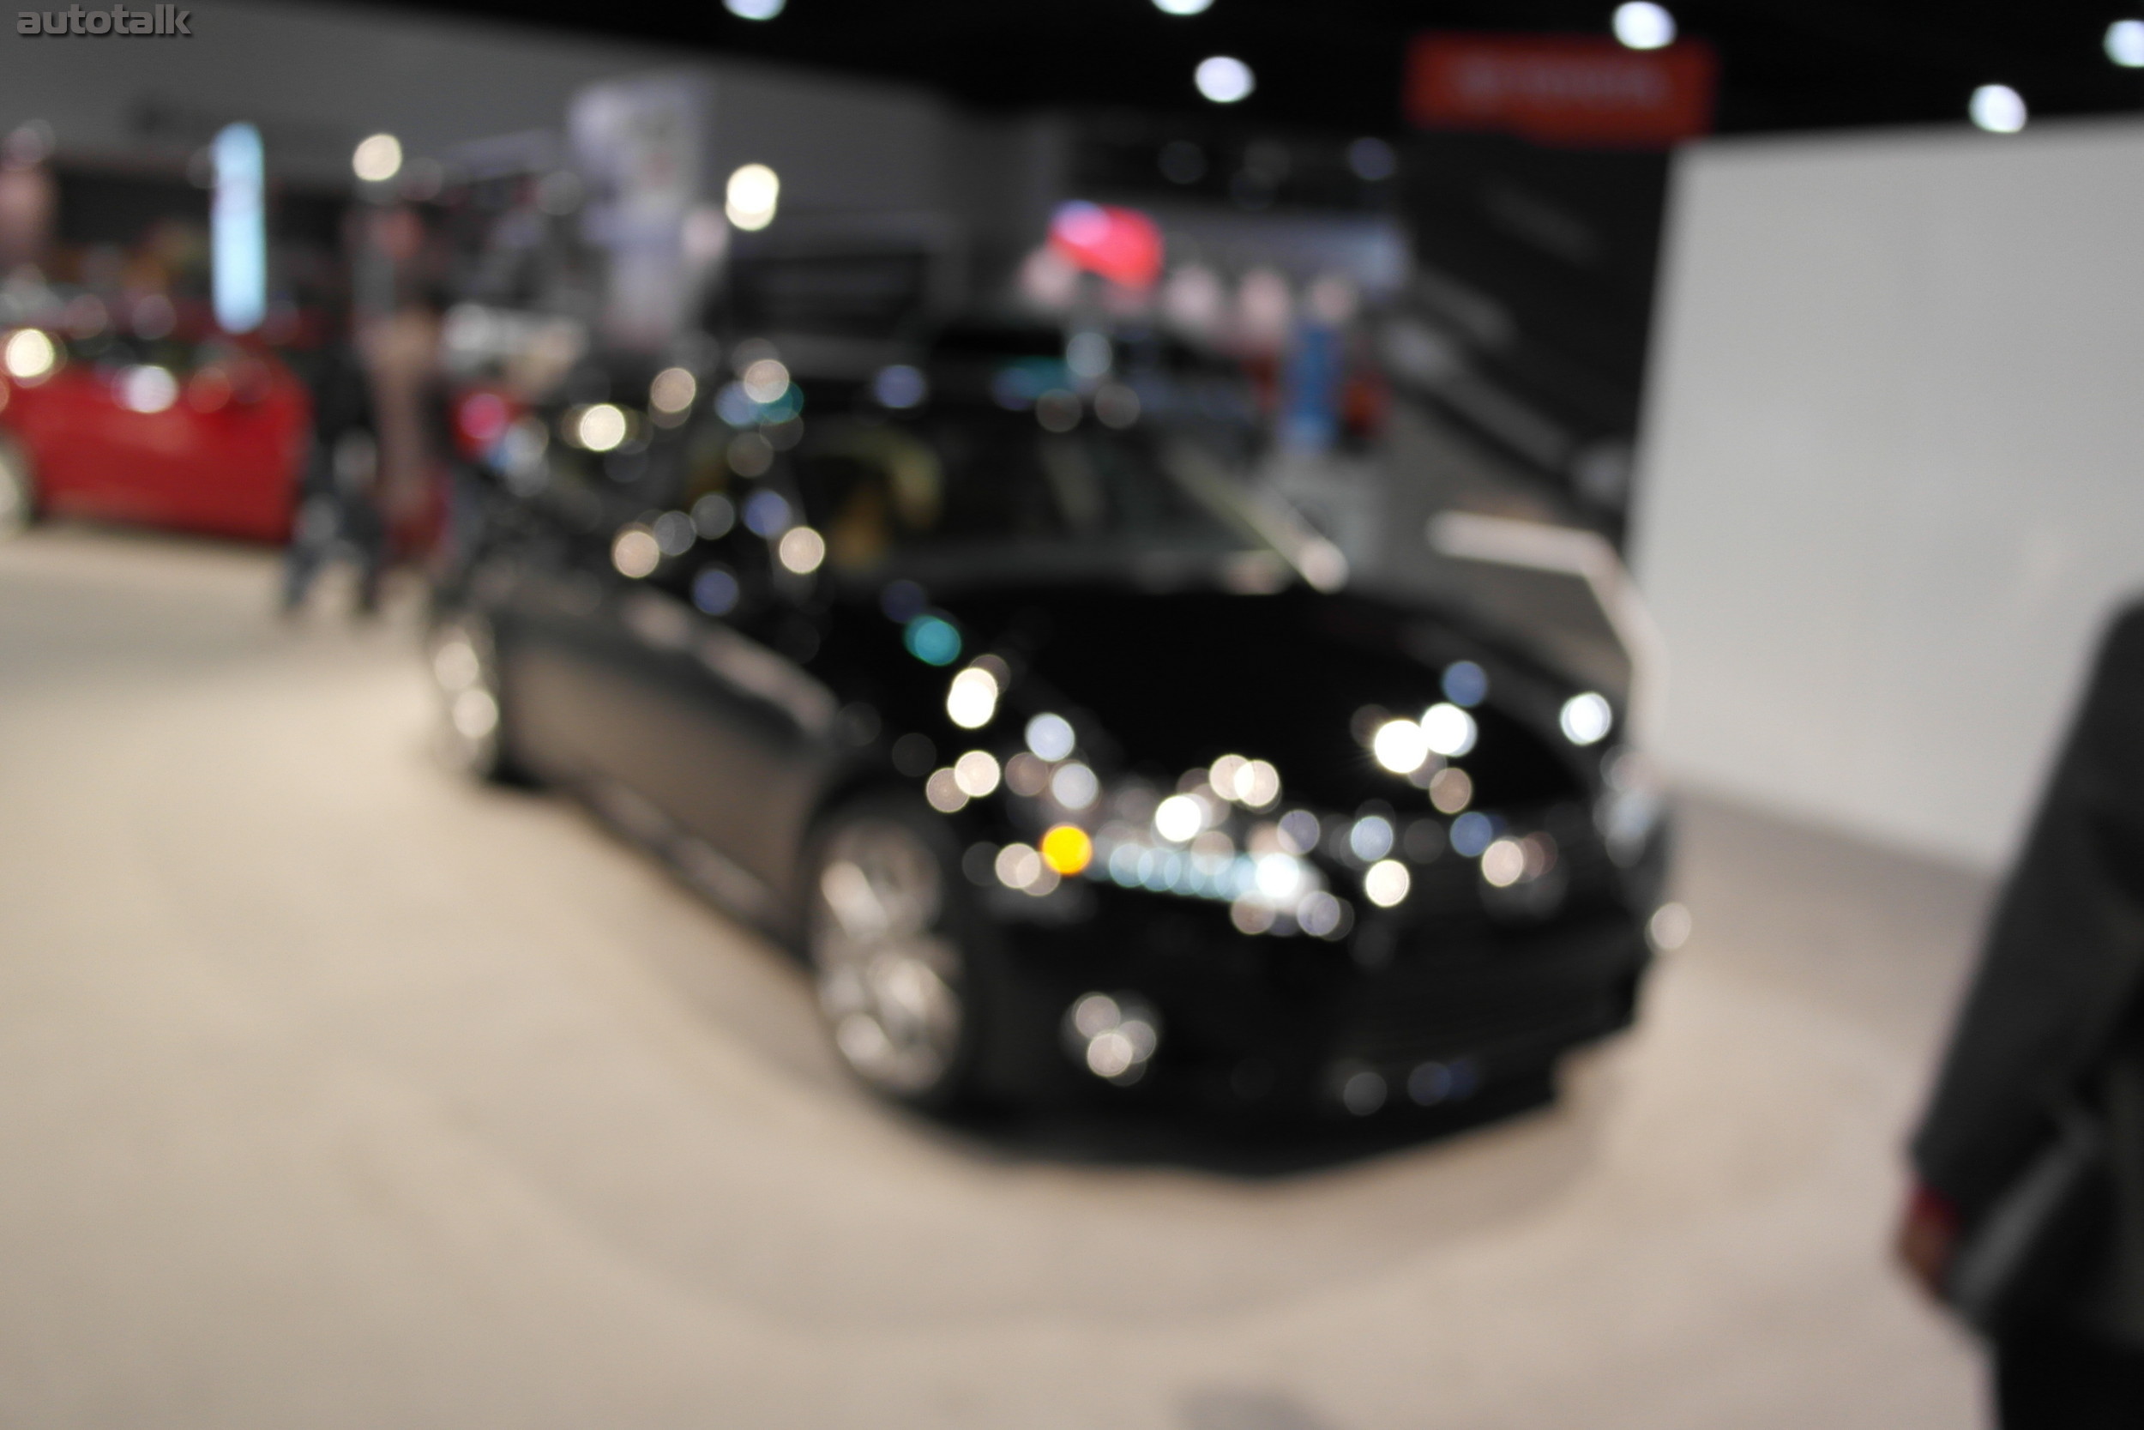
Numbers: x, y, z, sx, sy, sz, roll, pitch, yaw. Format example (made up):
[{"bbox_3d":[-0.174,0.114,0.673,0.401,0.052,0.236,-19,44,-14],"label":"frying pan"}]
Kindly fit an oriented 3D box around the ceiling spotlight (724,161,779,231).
[{"bbox_3d":[-2.536,-4.117,14.199,0.408,0.506,0.408,1,11,-11],"label":"ceiling spotlight"}]

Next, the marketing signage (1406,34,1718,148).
[{"bbox_3d":[4.011,-5.104,14.624,2.750,0.880,0.200,6,11,12],"label":"marketing signage"}]

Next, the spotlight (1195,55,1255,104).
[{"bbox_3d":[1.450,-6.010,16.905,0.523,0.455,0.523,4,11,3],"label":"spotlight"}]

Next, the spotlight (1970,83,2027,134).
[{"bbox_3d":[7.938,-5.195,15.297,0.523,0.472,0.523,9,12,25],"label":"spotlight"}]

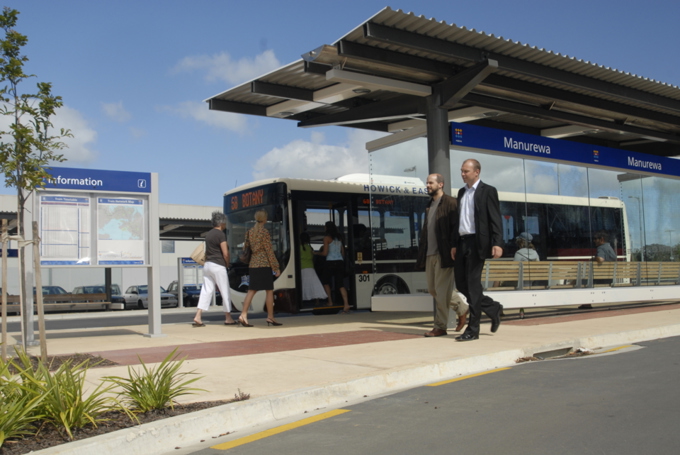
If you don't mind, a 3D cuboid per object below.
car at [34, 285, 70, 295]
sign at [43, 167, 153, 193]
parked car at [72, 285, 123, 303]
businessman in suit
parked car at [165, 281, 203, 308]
[{"bbox_3d":[-14.757,3.741,34.800,1.720,1.420,4.500,2,-6,-35],"label":"car"},{"bbox_3d":[-3.066,-0.591,8.531,1.343,0.250,0.120,1,-6,-30],"label":"sign"},{"bbox_3d":[-12.830,3.850,36.106,1.710,1.410,4.450,2,-6,-35],"label":"parked car"},{"bbox_3d":[1.394,0.220,6.824,0.600,1.790,0.520,2,-7,-38],"label":"businessman in suit"},{"bbox_3d":[-8.550,3.891,39.008,1.740,1.670,4.300,2,-6,-35],"label":"parked car"}]

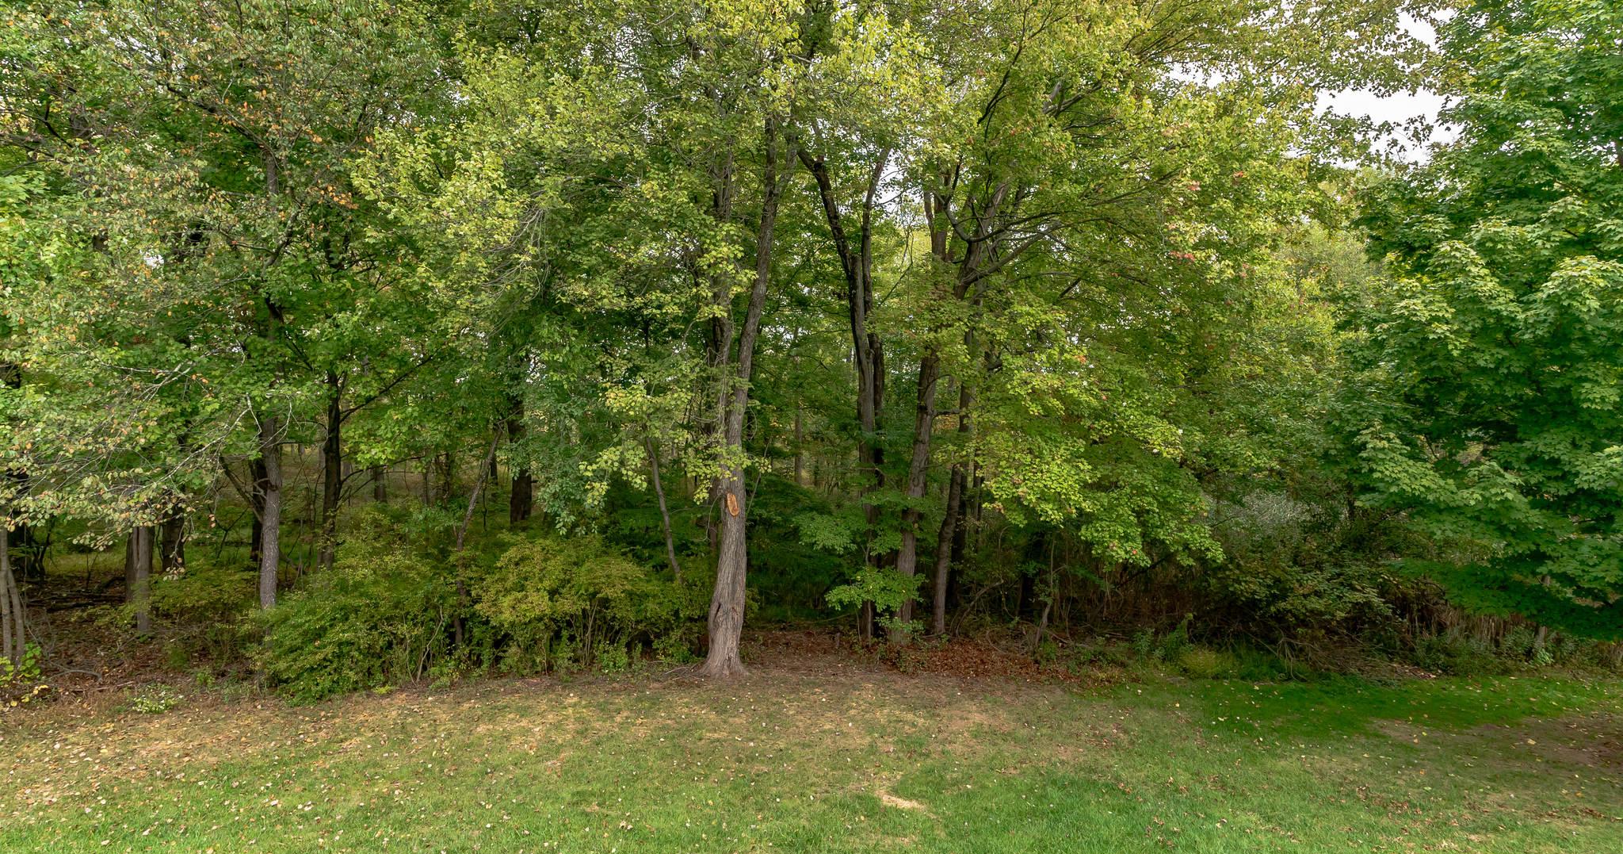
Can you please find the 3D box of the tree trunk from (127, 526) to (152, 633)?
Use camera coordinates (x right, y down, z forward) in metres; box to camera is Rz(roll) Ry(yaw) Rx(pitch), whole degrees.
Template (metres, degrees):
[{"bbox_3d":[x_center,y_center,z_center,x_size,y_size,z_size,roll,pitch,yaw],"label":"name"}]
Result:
[{"bbox_3d":[-13.035,2.979,14.000,0.450,2.117,0.420,0,0,0],"label":"tree trunk"}]

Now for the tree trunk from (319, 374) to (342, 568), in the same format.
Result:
[{"bbox_3d":[-11.996,1.219,18.000,0.601,5.096,0.500,0,0,0],"label":"tree trunk"}]

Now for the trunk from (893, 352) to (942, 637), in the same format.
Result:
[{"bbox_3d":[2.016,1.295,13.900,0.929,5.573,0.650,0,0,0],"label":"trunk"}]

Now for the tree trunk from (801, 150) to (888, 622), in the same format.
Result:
[{"bbox_3d":[0.658,-0.734,14.400,1.747,9.571,1.000,0,0,0],"label":"tree trunk"}]

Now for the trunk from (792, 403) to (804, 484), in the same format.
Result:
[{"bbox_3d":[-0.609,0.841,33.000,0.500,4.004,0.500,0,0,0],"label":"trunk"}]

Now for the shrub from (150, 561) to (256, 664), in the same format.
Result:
[{"bbox_3d":[-11.118,3.389,13.200,1.900,1.700,1.500,0,0,0],"label":"shrub"}]

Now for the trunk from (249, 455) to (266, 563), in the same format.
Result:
[{"bbox_3d":[-15.351,2.356,20.000,0.492,3.165,0.450,0,0,0],"label":"trunk"}]

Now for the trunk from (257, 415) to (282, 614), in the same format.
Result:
[{"bbox_3d":[-10.362,1.820,13.800,0.420,4.077,0.400,0,0,0],"label":"trunk"}]

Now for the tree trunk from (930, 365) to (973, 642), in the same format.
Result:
[{"bbox_3d":[2.772,1.473,14.200,0.874,5.194,0.600,0,0,0],"label":"tree trunk"}]

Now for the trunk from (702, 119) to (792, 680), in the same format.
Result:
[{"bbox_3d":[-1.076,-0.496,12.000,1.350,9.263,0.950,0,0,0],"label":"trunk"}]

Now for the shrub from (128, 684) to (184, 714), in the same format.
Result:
[{"bbox_3d":[-9.636,3.880,10.600,0.780,0.360,0.620,0,0,0],"label":"shrub"}]

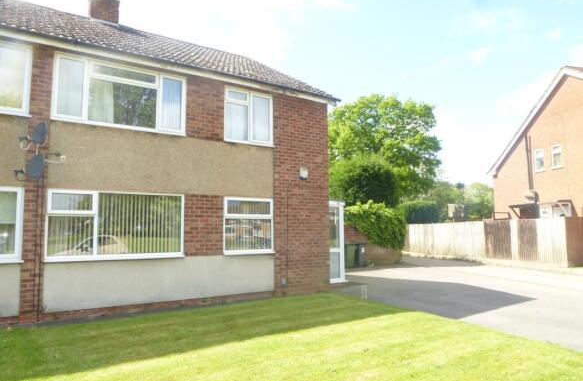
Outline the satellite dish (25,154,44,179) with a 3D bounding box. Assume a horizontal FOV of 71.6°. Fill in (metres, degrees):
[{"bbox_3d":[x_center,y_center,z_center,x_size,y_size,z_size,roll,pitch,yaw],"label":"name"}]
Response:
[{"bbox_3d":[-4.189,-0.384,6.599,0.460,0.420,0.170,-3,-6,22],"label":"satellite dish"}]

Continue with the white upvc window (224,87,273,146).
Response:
[{"bbox_3d":[-0.939,-1.649,9.168,1.222,1.239,0.100,3,-7,-32],"label":"white upvc window"}]

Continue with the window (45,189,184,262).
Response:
[{"bbox_3d":[-3.159,0.657,7.503,2.380,1.244,0.100,3,-7,-32],"label":"window"}]

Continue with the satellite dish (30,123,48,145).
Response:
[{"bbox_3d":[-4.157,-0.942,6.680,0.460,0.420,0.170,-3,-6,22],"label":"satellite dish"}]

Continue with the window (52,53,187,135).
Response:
[{"bbox_3d":[-3.184,-1.791,7.750,2.382,1.236,0.100,3,-7,-32],"label":"window"}]

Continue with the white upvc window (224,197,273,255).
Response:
[{"bbox_3d":[-0.915,0.784,8.922,1.209,1.226,0.100,3,-7,-32],"label":"white upvc window"}]

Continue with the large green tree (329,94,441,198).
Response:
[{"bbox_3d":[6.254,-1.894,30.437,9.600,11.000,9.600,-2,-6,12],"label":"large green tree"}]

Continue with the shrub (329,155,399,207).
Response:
[{"bbox_3d":[3.619,0.462,20.265,3.500,4.600,3.500,-1,-6,10],"label":"shrub"}]

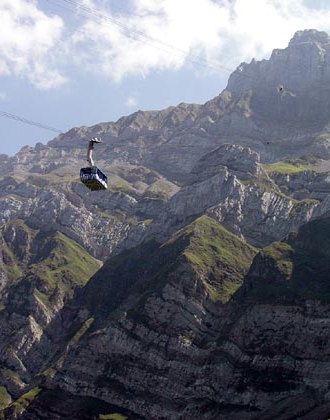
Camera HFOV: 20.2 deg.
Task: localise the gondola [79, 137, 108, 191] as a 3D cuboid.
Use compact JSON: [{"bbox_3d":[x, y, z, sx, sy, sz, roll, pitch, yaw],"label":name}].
[{"bbox_3d":[-13.781,-9.606,183.213,3.280,9.700,5.600,-4,-20,17],"label":"gondola"}]

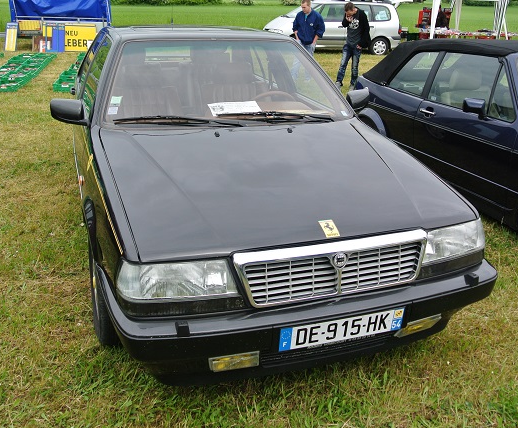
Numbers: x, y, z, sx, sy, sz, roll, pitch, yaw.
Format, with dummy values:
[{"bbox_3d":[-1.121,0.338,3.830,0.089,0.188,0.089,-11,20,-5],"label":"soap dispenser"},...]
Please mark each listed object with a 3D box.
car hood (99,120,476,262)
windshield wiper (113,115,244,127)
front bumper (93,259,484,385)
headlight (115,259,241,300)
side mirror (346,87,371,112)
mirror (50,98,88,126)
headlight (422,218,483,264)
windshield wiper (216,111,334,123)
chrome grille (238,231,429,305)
[{"bbox_3d":[0.087,-0.196,2.554,1.530,0.210,1.320,-6,23,-18],"label":"car hood"},{"bbox_3d":[-0.434,-0.512,2.941,0.710,0.060,0.090,-6,23,-18],"label":"windshield wiper"},{"bbox_3d":[0.240,0.379,2.268,1.720,0.300,0.540,-6,23,-18],"label":"front bumper"},{"bbox_3d":[-0.290,0.228,1.914,0.400,0.145,0.170,-6,23,-18],"label":"headlight"},{"bbox_3d":[0.666,-0.761,3.558,0.190,0.140,0.120,-6,23,-18],"label":"side mirror"},{"bbox_3d":[-1.067,-0.571,2.995,0.190,0.140,0.120,-6,23,-18],"label":"mirror"},{"bbox_3d":[0.837,0.107,2.274,0.400,0.145,0.170,-6,23,-18],"label":"headlight"},{"bbox_3d":[0.110,-0.565,3.101,0.720,0.060,0.085,-6,23,-18],"label":"windshield wiper"},{"bbox_3d":[0.297,0.206,2.033,0.810,0.215,0.100,-6,23,-18],"label":"chrome grille"}]

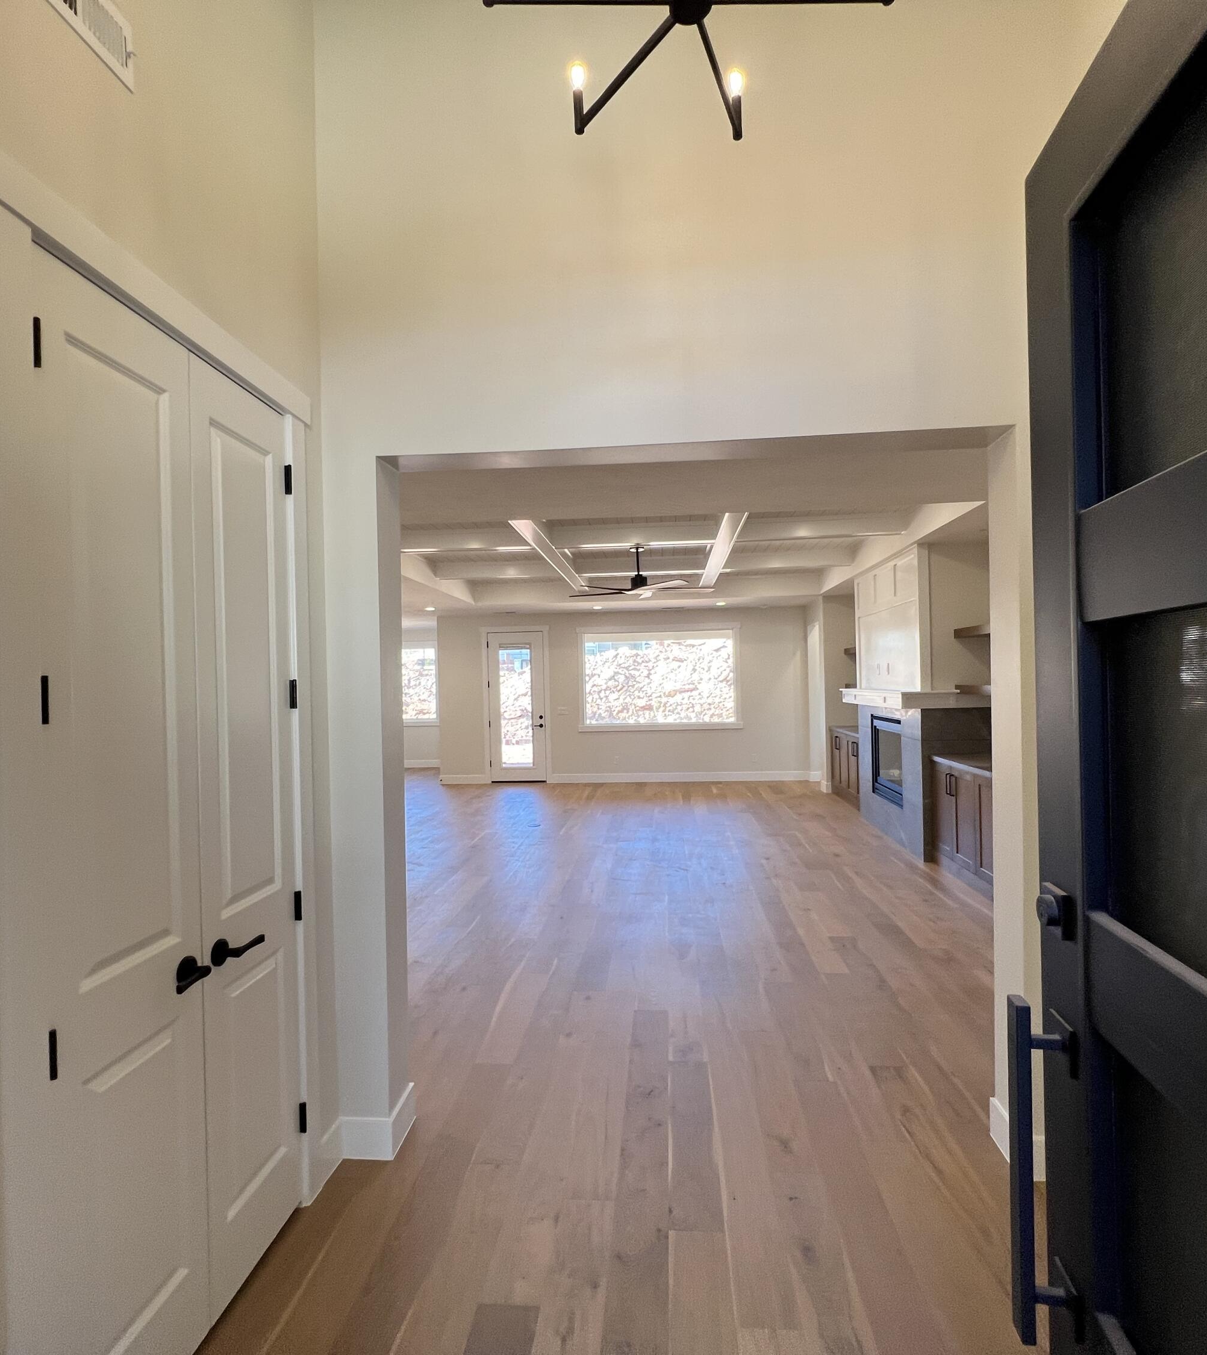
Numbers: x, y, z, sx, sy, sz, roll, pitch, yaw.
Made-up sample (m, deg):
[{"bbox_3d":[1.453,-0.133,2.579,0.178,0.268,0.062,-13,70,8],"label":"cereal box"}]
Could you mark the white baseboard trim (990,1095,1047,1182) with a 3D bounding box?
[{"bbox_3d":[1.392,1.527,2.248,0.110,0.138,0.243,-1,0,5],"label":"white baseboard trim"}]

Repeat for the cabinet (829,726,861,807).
[{"bbox_3d":[3.322,1.119,8.461,0.560,0.908,1.490,-1,0,5],"label":"cabinet"}]

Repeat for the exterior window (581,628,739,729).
[{"bbox_3d":[0.889,0.024,10.702,2.497,1.530,0.120,-1,0,5],"label":"exterior window"}]

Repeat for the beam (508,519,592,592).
[{"bbox_3d":[-0.493,-1.287,7.119,0.170,0.150,4.785,-1,0,5],"label":"beam"}]

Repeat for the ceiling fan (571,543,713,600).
[{"bbox_3d":[0.353,-1.124,6.992,1.470,0.503,1.470,-1,0,5],"label":"ceiling fan"}]

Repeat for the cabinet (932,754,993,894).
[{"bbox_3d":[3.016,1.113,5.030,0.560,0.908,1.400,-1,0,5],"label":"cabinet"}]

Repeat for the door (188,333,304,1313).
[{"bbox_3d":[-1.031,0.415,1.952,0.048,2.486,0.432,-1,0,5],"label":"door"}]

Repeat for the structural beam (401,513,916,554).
[{"bbox_3d":[0.286,-1.304,6.157,4.785,0.153,0.173,-1,0,5],"label":"structural beam"}]

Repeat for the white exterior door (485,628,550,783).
[{"bbox_3d":[-1.389,0.465,11.034,0.914,2.420,0.055,-1,0,5],"label":"white exterior door"}]

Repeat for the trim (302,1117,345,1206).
[{"bbox_3d":[-0.928,1.602,2.266,0.021,0.142,0.201,-1,0,5],"label":"trim"}]

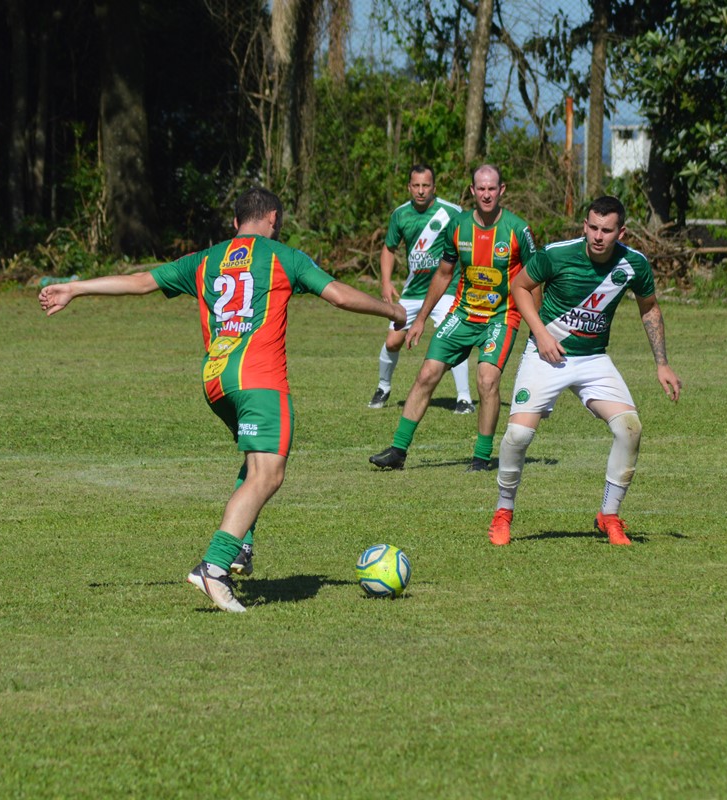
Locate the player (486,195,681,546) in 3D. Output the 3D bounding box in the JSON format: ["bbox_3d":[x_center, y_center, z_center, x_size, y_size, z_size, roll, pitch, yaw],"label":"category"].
[{"bbox_3d":[1.018,-0.136,41.700,0.900,1.620,0.600,0,1,-8],"label":"player"}]

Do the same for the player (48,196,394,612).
[{"bbox_3d":[-0.565,-0.002,36.100,1.400,1.690,0.780,1,2,28],"label":"player"}]

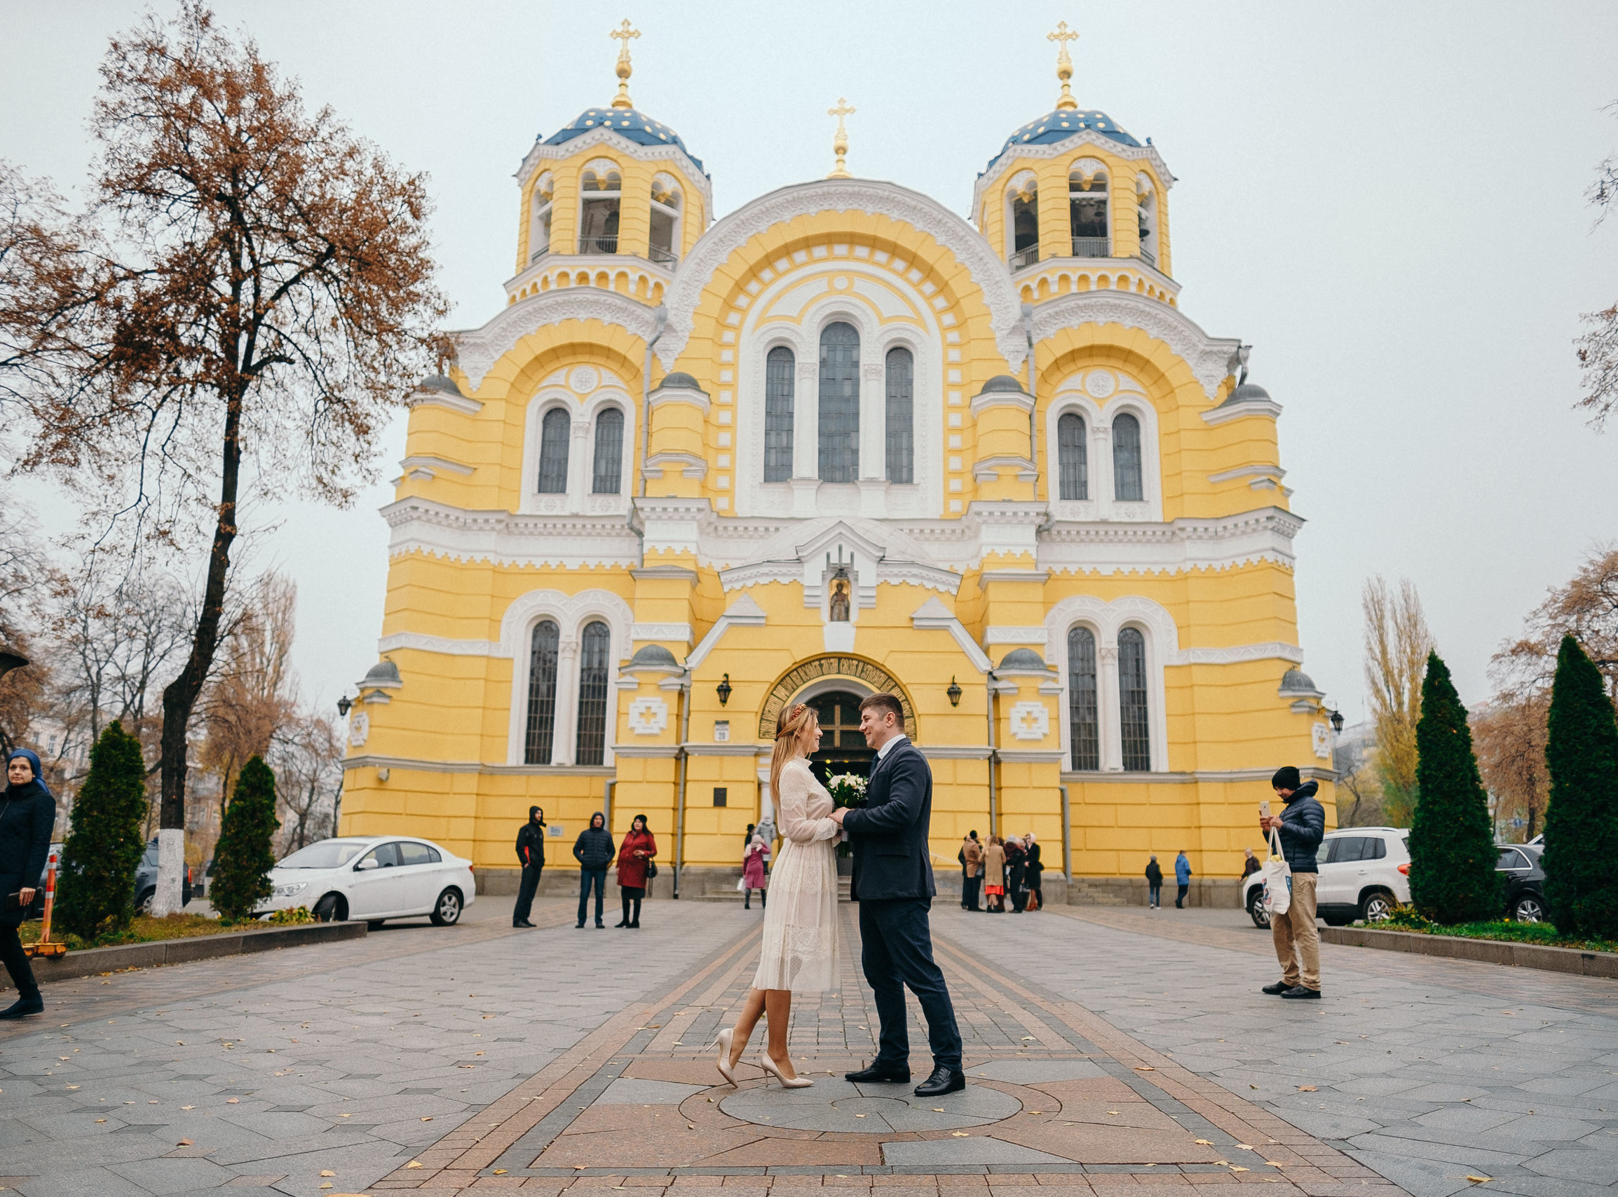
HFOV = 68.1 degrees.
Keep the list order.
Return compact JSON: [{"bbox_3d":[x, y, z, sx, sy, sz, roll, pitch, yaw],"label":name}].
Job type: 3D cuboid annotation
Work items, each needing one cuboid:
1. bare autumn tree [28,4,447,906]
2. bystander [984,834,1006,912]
[{"bbox_3d":[-7.903,-2.447,16.516,5.663,13.215,5.463,1,-13,1],"label":"bare autumn tree"},{"bbox_3d":[4.084,6.044,26.287,0.520,1.660,0.400,1,-12,1],"label":"bystander"}]

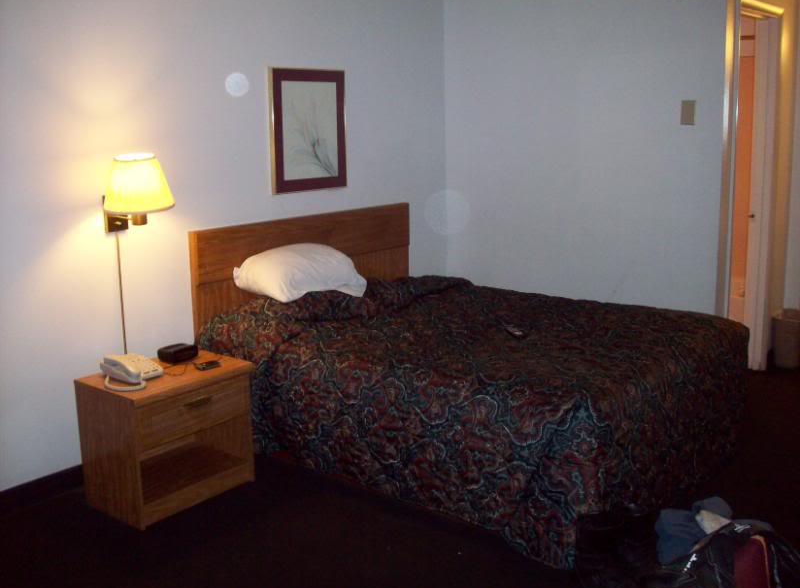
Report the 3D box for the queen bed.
[{"bbox_3d":[0.322,0.217,3.942,1.974,1.071,1.560,7,13,38],"label":"queen bed"}]

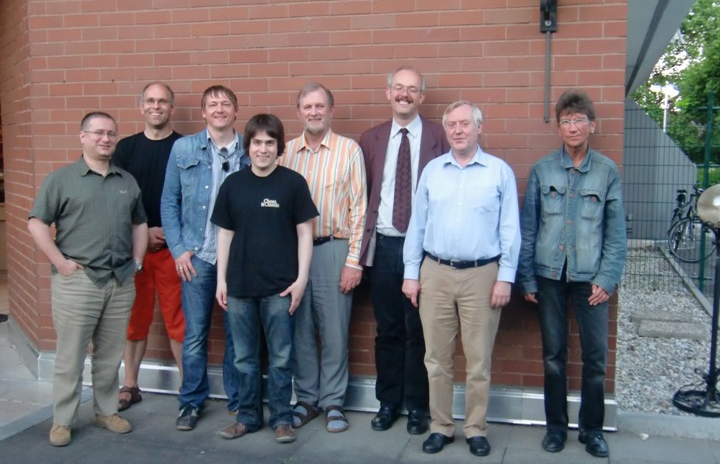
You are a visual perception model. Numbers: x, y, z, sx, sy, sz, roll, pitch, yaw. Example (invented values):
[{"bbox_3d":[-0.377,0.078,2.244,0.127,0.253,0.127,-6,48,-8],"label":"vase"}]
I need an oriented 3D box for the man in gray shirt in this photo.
[{"bbox_3d":[-1.432,0.227,4.393,0.580,1.708,0.400,-2,5,-30],"label":"man in gray shirt"}]

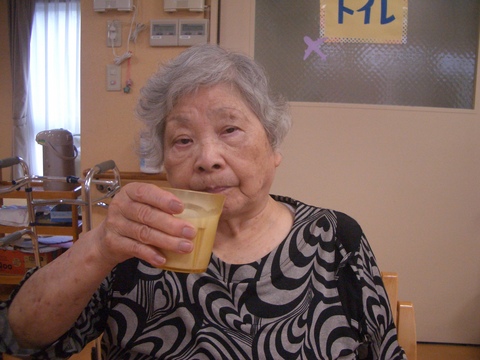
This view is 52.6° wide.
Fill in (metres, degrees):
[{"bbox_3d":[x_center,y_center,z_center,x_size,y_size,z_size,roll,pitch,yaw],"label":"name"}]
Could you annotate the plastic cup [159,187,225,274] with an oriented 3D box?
[{"bbox_3d":[-0.057,0.051,0.505,0.075,0.081,0.075,8,-3,0],"label":"plastic cup"}]

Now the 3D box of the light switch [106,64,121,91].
[{"bbox_3d":[-0.587,-0.479,2.260,0.070,0.120,0.011,3,4,13],"label":"light switch"}]

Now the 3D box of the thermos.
[{"bbox_3d":[-0.924,-0.101,2.460,0.200,0.312,0.165,3,4,11],"label":"thermos"}]

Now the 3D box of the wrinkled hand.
[{"bbox_3d":[-0.095,0.044,0.497,0.100,0.080,0.088,18,-2,-6],"label":"wrinkled hand"}]

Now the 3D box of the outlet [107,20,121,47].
[{"bbox_3d":[-0.582,-0.679,2.245,0.070,0.120,0.012,3,4,13],"label":"outlet"}]

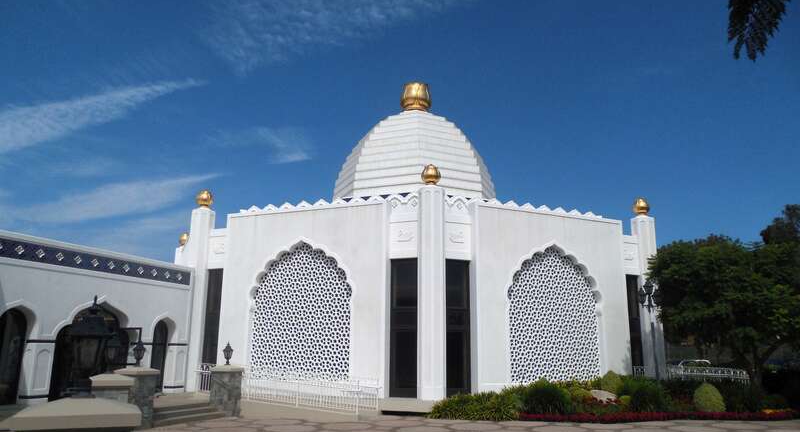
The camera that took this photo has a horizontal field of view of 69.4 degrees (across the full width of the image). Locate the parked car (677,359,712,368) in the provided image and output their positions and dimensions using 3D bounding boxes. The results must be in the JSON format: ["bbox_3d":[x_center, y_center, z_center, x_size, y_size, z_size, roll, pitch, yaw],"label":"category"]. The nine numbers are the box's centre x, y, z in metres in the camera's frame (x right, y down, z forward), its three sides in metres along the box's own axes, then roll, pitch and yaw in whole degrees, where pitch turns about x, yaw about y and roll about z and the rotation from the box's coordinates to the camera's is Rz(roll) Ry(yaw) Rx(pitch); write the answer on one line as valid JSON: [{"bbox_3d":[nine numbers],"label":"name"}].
[{"bbox_3d":[20.242,10.693,39.833,4.600,1.460,1.800,-5,-14,22],"label":"parked car"}]

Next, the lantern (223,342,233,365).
[{"bbox_3d":[-4.821,3.865,16.239,0.270,0.635,0.270,-5,-14,22],"label":"lantern"}]

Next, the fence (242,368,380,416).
[{"bbox_3d":[-3.040,5.223,17.428,4.900,1.220,1.750,-5,-14,22],"label":"fence"}]

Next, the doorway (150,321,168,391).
[{"bbox_3d":[-7.766,4.522,18.592,0.320,2.320,0.860,-5,-14,22],"label":"doorway"}]

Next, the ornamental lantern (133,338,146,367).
[{"bbox_3d":[-6.029,3.159,13.383,0.270,0.630,0.270,-5,-14,22],"label":"ornamental lantern"}]

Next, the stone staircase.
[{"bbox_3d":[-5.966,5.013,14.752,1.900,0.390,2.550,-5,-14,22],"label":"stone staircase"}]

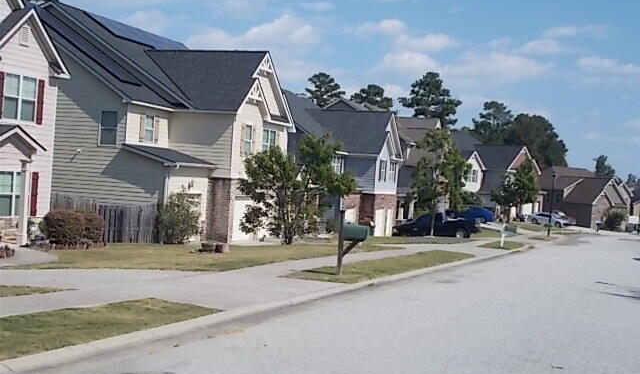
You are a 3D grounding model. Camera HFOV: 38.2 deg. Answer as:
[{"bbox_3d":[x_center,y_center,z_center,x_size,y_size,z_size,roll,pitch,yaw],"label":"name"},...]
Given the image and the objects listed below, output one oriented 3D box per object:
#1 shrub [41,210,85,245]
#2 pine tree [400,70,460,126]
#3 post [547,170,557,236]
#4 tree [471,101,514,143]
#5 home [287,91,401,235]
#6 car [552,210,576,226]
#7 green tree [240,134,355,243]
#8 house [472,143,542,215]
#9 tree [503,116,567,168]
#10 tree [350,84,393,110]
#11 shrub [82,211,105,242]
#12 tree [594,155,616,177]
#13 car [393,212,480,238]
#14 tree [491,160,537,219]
[{"bbox_3d":[-7.665,1.201,27.398,1.200,1.070,1.300,3,0,18],"label":"shrub"},{"bbox_3d":[13.577,-5.427,117.949,8.500,18.660,8.500,3,0,20],"label":"pine tree"},{"bbox_3d":[18.782,1.250,74.992,0.500,5.350,0.500,3,0,18],"label":"post"},{"bbox_3d":[26.151,-4.603,141.952,7.500,17.700,7.500,3,0,20],"label":"tree"},{"bbox_3d":[-1.083,-1.967,68.421,13.800,10.100,14.500,3,0,18],"label":"home"},{"bbox_3d":[23.719,3.085,93.500,1.850,1.500,4.600,4,0,-44],"label":"car"},{"bbox_3d":[-1.105,0.071,37.993,4.500,4.550,4.700,3,0,0],"label":"green tree"},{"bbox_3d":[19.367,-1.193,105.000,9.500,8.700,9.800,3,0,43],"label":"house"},{"bbox_3d":[31.732,-3.220,137.958,10.000,15.530,10.000,3,0,20],"label":"tree"},{"bbox_3d":[6.612,-5.847,127.975,6.500,17.000,6.500,3,0,18],"label":"tree"},{"bbox_3d":[-7.025,1.239,28.299,1.000,0.980,1.000,3,0,18],"label":"shrub"},{"bbox_3d":[55.196,0.354,179.981,4.800,13.000,4.800,3,0,18],"label":"tree"},{"bbox_3d":[8.192,2.672,65.000,5.800,1.880,2.000,3,0,20],"label":"car"},{"bbox_3d":[18.098,0.436,85.991,4.400,6.000,4.400,3,0,18],"label":"tree"}]

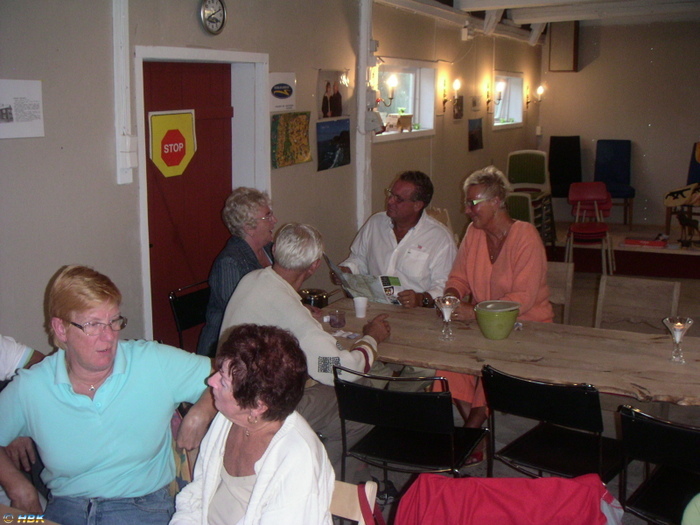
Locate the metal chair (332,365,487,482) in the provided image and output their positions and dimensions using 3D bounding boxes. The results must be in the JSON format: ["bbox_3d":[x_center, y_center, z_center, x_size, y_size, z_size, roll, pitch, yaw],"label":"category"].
[{"bbox_3d":[0.252,0.724,2.900,0.450,0.800,0.540,6,13,27],"label":"metal chair"}]

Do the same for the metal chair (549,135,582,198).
[{"bbox_3d":[2.501,-0.960,9.220,0.440,1.030,0.520,6,13,27],"label":"metal chair"}]

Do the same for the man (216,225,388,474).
[{"bbox_3d":[-0.147,0.478,3.097,0.600,1.280,0.800,11,17,44],"label":"man"}]

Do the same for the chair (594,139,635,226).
[{"bbox_3d":[3.124,-0.932,9.130,0.460,1.030,0.550,3,13,18],"label":"chair"}]

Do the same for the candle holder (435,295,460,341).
[{"bbox_3d":[0.399,0.231,3.141,0.100,0.166,0.100,0,12,0],"label":"candle holder"}]

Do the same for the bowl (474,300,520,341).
[{"bbox_3d":[0.608,0.242,3.174,0.185,0.132,0.185,0,12,0],"label":"bowl"}]

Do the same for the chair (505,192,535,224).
[{"bbox_3d":[1.427,-0.189,7.131,0.470,0.840,0.520,6,13,27],"label":"chair"}]

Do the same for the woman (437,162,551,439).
[{"bbox_3d":[0.638,0.277,3.568,0.550,1.390,0.750,9,15,35],"label":"woman"}]

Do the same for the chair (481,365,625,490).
[{"bbox_3d":[0.812,0.751,2.884,0.450,0.820,0.500,9,15,37],"label":"chair"}]

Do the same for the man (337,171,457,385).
[{"bbox_3d":[0.262,0.280,3.771,0.600,1.380,0.760,3,12,14],"label":"man"}]

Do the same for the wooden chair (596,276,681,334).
[{"bbox_3d":[1.328,0.552,3.658,0.420,0.880,0.470,5,13,25],"label":"wooden chair"}]

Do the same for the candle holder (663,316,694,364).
[{"bbox_3d":[1.254,0.298,2.922,0.112,0.165,0.112,0,12,0],"label":"candle holder"}]

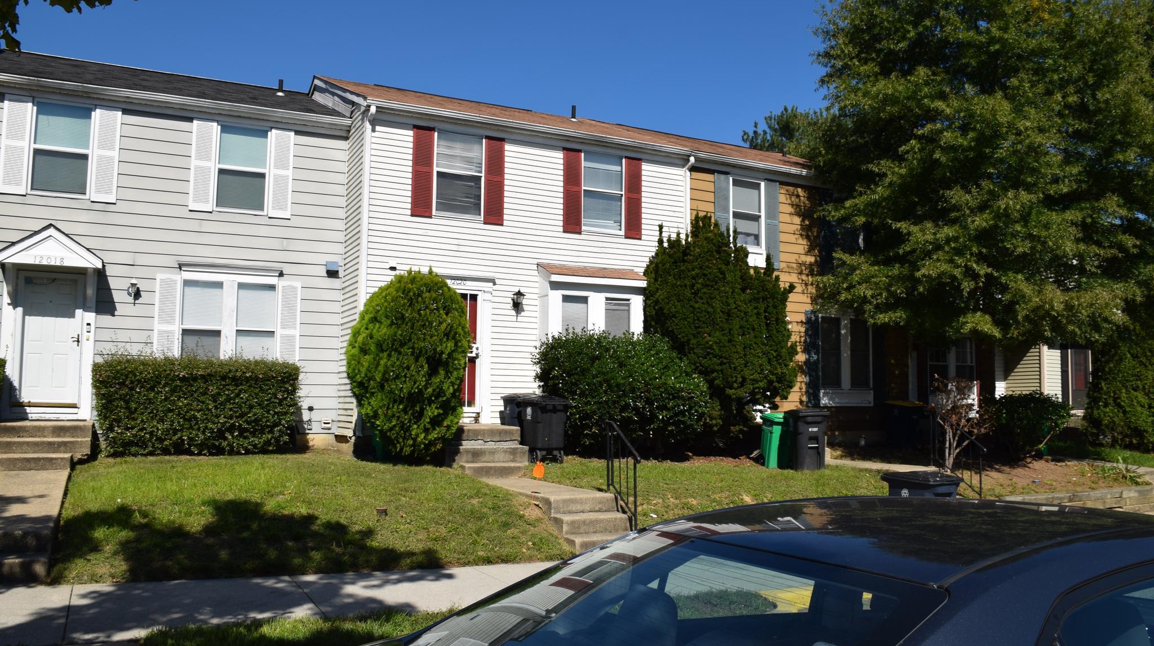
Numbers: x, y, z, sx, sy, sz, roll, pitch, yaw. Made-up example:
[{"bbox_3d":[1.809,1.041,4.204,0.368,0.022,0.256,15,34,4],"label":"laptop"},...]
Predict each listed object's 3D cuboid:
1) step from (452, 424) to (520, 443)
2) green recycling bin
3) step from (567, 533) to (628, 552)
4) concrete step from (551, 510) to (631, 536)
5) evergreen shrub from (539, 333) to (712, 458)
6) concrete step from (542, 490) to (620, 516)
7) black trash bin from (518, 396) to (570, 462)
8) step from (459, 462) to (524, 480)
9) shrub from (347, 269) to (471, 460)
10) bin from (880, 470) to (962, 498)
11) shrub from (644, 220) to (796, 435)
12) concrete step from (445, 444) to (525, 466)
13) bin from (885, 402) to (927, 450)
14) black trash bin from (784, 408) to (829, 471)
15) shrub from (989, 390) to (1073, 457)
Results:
[{"bbox_3d":[-1.618,1.769,13.734,1.230,0.250,0.850,3,-6,-25],"label":"step"},{"bbox_3d":[3.618,2.092,15.400,0.500,0.980,0.580,1,-6,-10],"label":"green recycling bin"},{"bbox_3d":[0.296,2.369,9.276,0.850,0.170,0.370,3,-6,-25],"label":"step"},{"bbox_3d":[0.143,2.235,9.616,0.850,0.170,0.380,3,-6,-25],"label":"concrete step"},{"bbox_3d":[0.851,1.204,14.462,3.000,2.100,1.700,3,-6,-25],"label":"evergreen shrub"},{"bbox_3d":[0.035,2.220,10.637,0.870,0.220,0.330,3,-6,-25],"label":"concrete step"},{"bbox_3d":[-0.527,1.644,13.850,0.640,1.070,0.700,4,-6,-33],"label":"black trash bin"},{"bbox_3d":[-1.278,2.211,12.901,0.890,0.200,0.330,3,-6,-25],"label":"step"},{"bbox_3d":[-2.436,0.619,12.675,1.750,2.750,1.700,3,-6,-25],"label":"shrub"},{"bbox_3d":[3.706,2.173,9.300,0.560,1.050,0.650,4,-7,-33],"label":"bin"},{"bbox_3d":[2.521,0.263,15.067,2.600,4.100,2.300,3,-6,-25],"label":"shrub"},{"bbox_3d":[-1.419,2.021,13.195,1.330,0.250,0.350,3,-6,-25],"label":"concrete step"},{"bbox_3d":[6.802,2.077,17.948,0.610,1.030,0.690,3,-6,-27],"label":"bin"},{"bbox_3d":[4.067,1.996,15.250,0.620,1.060,0.700,2,-6,-14],"label":"black trash bin"},{"bbox_3d":[9.063,2.043,17.363,1.500,1.320,1.400,3,-6,-25],"label":"shrub"}]

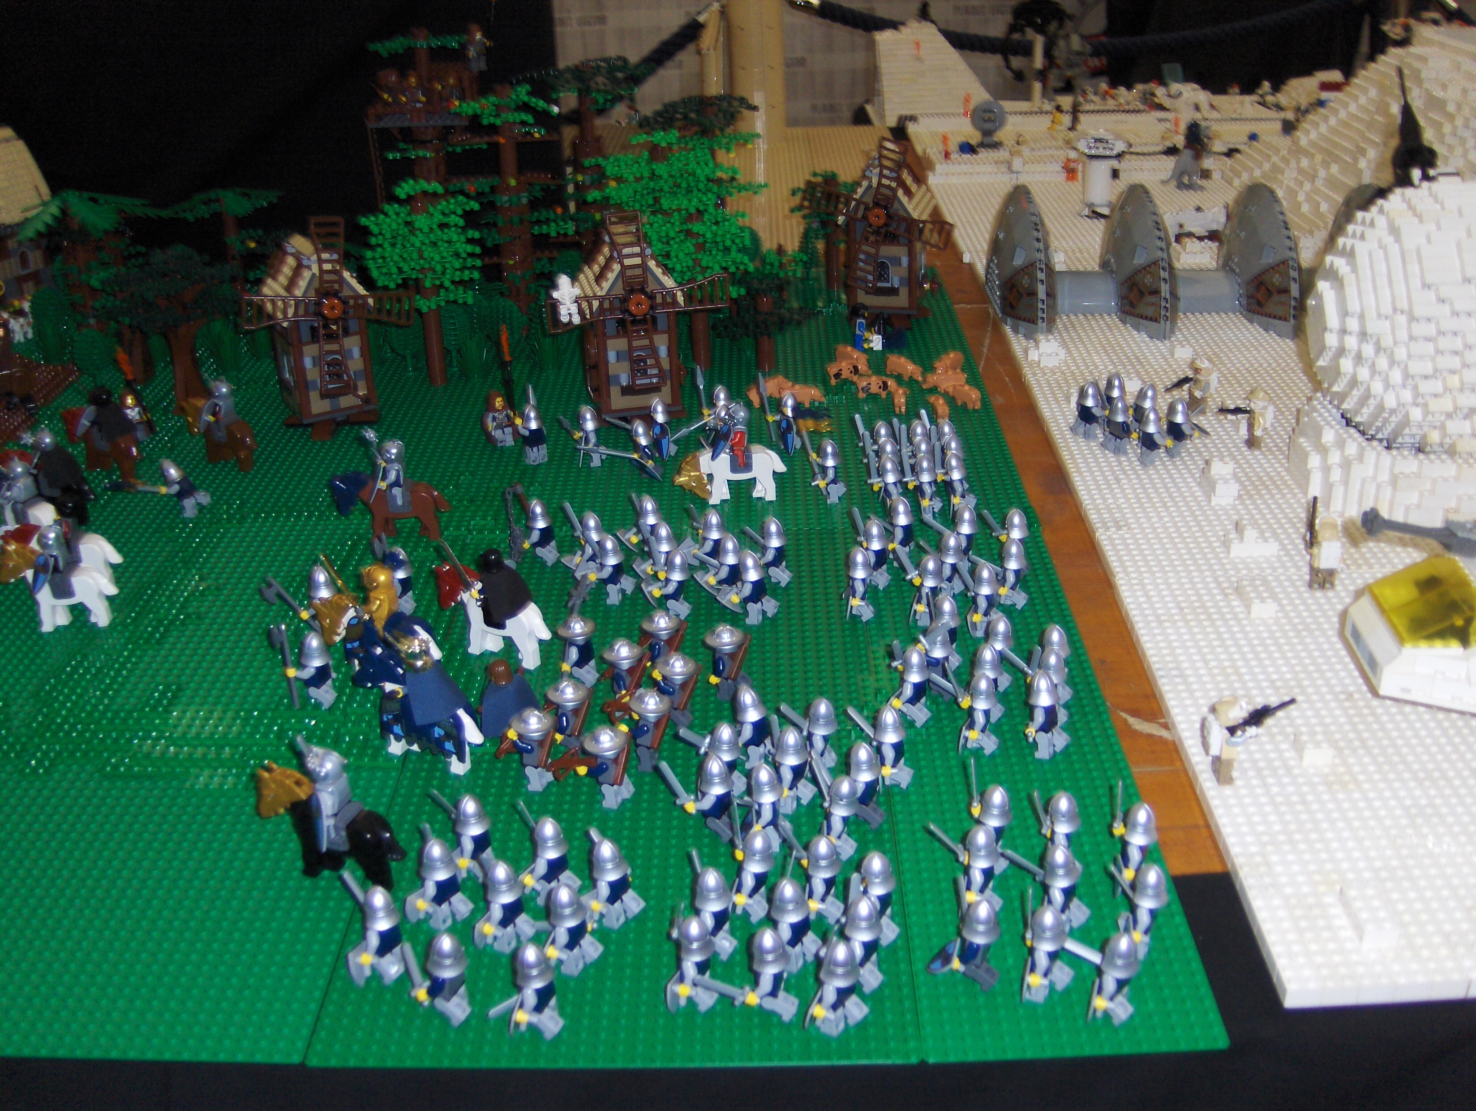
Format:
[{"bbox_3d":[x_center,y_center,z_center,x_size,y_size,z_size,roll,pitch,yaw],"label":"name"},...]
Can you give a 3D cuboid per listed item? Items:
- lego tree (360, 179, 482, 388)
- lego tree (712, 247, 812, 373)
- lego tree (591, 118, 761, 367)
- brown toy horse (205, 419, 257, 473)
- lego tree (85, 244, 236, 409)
[{"bbox_3d":[-0.266,-0.230,1.279,0.102,0.176,0.096,-1,27,1],"label":"lego tree"},{"bbox_3d":[0.021,-0.213,1.313,0.088,0.105,0.082,-1,27,1],"label":"lego tree"},{"bbox_3d":[-0.053,-0.267,1.302,0.152,0.213,0.135,-1,27,1],"label":"lego tree"},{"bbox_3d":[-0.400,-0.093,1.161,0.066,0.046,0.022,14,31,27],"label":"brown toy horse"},{"bbox_3d":[-0.479,-0.191,1.257,0.124,0.134,0.110,-1,27,1],"label":"lego tree"}]

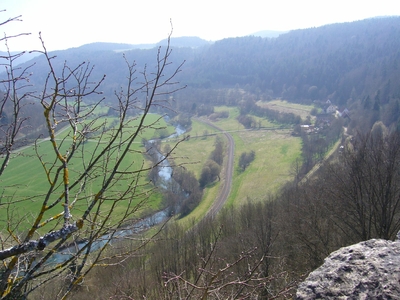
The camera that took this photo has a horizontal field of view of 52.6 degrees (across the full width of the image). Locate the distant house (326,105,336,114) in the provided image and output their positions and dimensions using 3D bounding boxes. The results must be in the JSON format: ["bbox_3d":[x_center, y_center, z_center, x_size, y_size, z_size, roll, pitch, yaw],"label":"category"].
[{"bbox_3d":[138.730,-42.980,426.000,9.800,9.000,12.000,5,14,20],"label":"distant house"}]

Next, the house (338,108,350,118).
[{"bbox_3d":[146.090,-36.930,408.000,8.800,8.500,12.000,-1,13,-5],"label":"house"}]

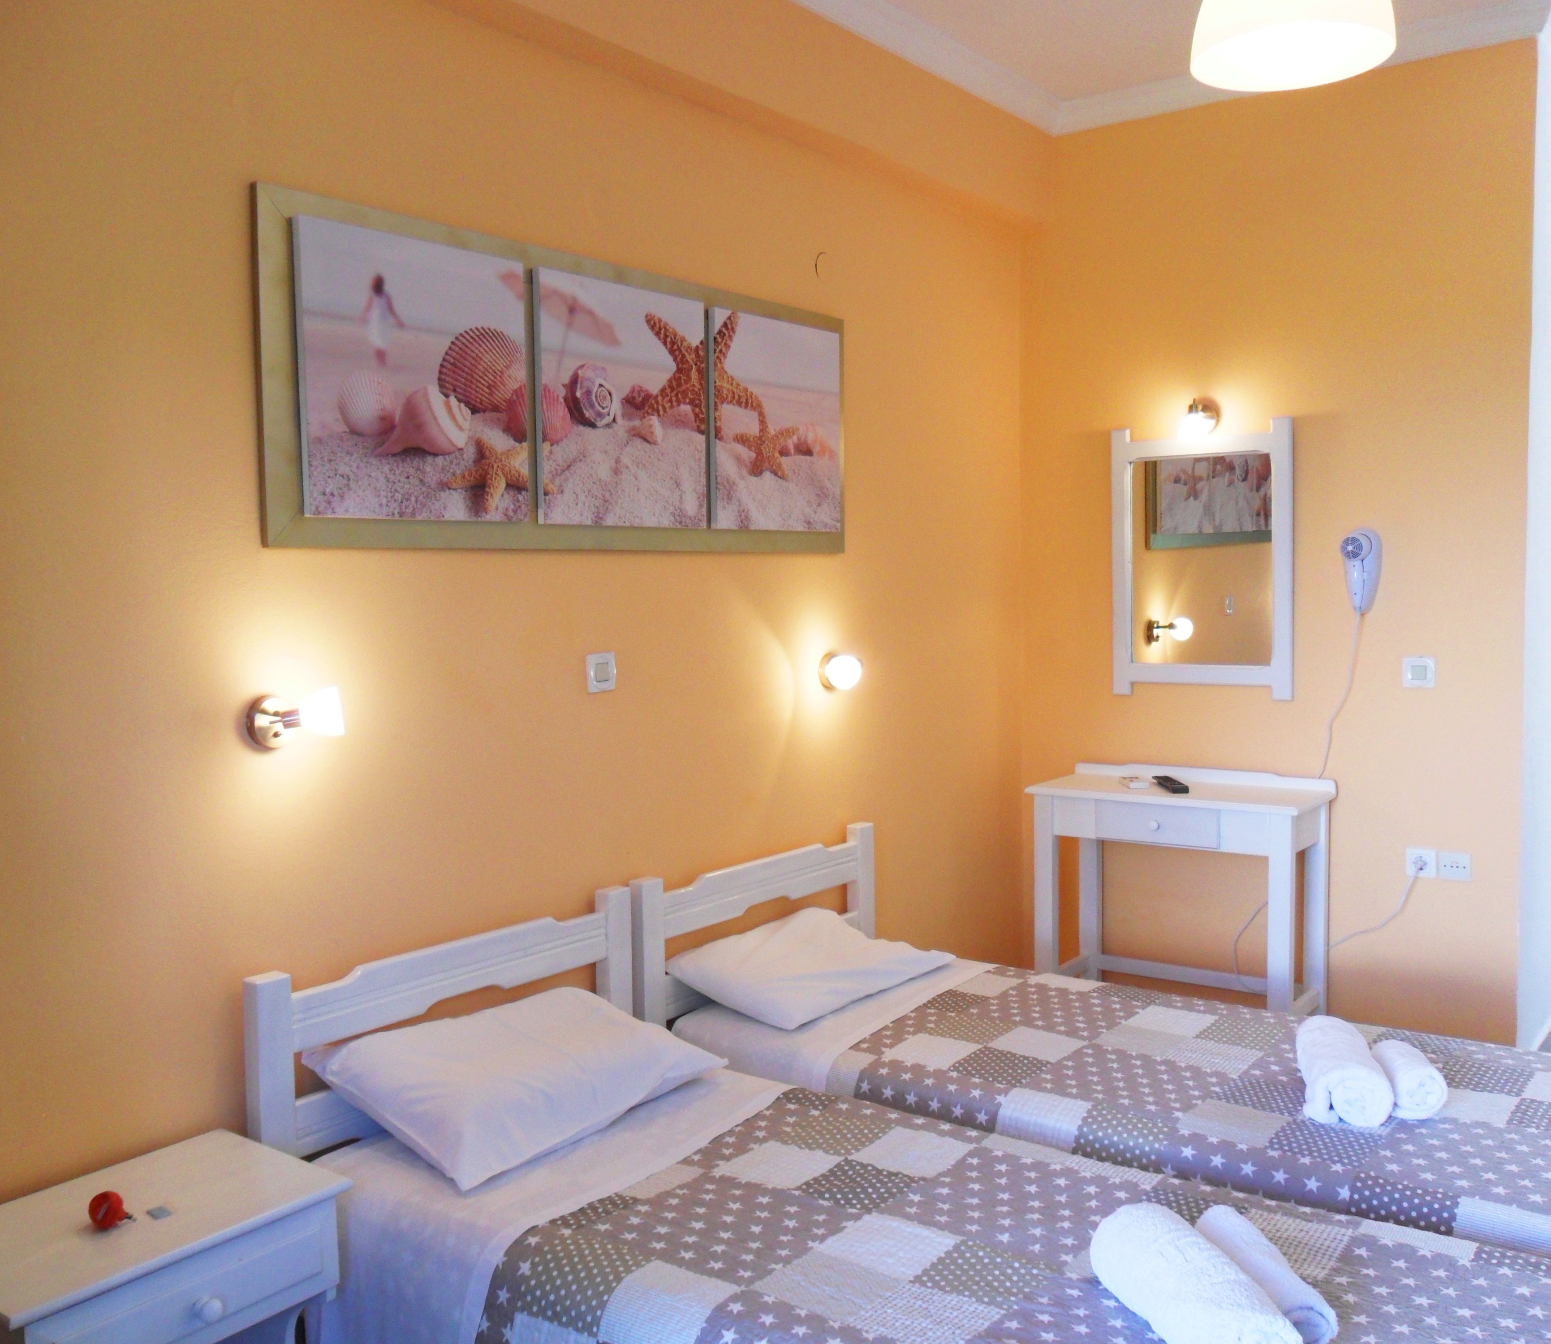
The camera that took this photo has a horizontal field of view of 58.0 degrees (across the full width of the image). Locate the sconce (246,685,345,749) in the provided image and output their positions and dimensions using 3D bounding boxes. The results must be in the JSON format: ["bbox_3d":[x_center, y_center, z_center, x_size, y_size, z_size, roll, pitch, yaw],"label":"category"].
[{"bbox_3d":[-0.809,0.087,2.417,0.136,0.099,0.141,2,5,38],"label":"sconce"}]

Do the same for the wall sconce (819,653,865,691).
[{"bbox_3d":[0.183,0.004,3.665,0.139,0.099,0.161,2,5,38],"label":"wall sconce"}]

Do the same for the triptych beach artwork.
[{"bbox_3d":[-0.330,-0.577,3.053,0.042,0.513,1.604,2,5,38],"label":"triptych beach artwork"}]

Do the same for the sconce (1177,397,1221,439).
[{"bbox_3d":[1.222,-0.745,4.104,0.110,0.117,0.147,2,5,38],"label":"sconce"}]

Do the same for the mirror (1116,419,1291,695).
[{"bbox_3d":[1.265,-0.331,4.177,0.552,0.814,0.030,2,5,38],"label":"mirror"}]

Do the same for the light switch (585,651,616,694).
[{"bbox_3d":[-0.378,0.001,3.060,0.012,0.081,0.086,2,5,38],"label":"light switch"}]

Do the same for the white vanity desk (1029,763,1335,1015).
[{"bbox_3d":[1.170,0.701,4.108,0.801,0.792,0.363,2,5,38],"label":"white vanity desk"}]

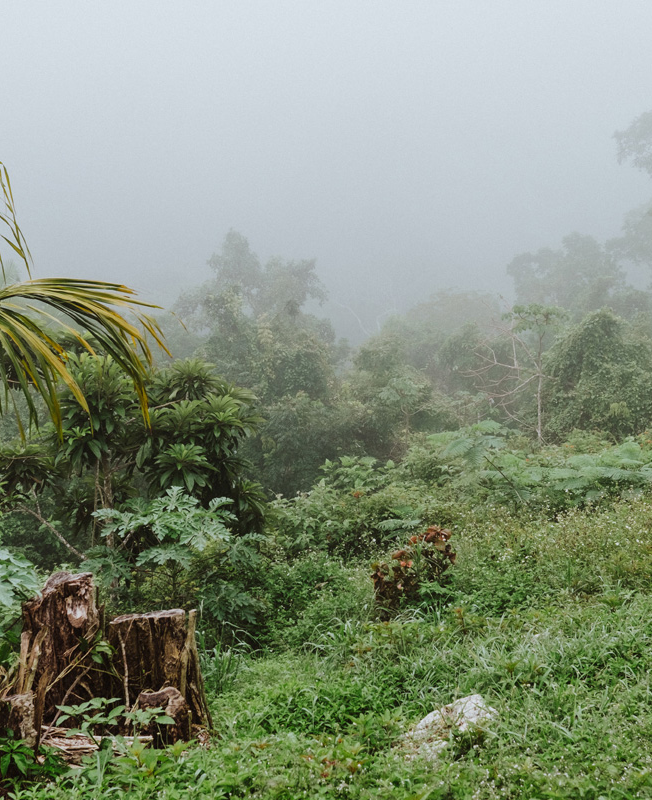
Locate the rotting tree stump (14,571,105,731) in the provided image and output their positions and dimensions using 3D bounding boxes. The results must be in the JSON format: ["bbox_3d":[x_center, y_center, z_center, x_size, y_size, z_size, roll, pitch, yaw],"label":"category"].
[{"bbox_3d":[-1.343,1.267,5.900,0.450,0.800,0.430,0,2,0],"label":"rotting tree stump"}]

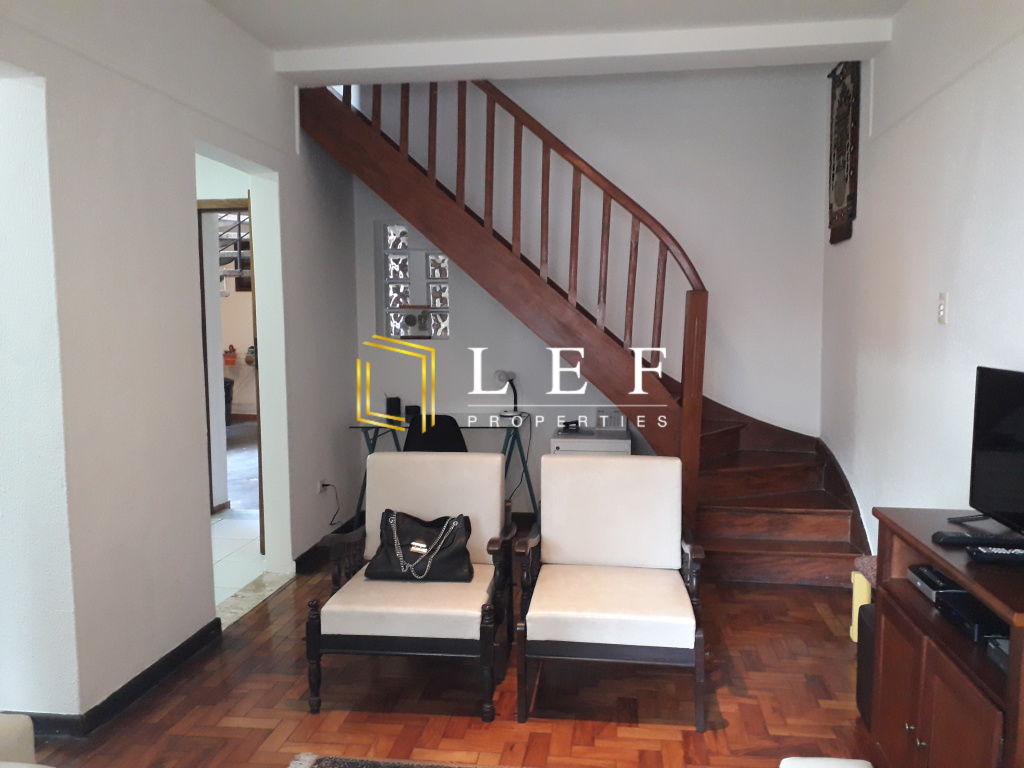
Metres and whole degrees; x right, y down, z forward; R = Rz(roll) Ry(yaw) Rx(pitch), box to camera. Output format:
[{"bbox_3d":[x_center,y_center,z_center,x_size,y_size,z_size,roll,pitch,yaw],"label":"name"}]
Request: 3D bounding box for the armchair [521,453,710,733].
[{"bbox_3d":[0.369,0.738,3.103,0.660,0.840,0.790,0,5,6],"label":"armchair"}]

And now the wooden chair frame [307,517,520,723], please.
[{"bbox_3d":[-0.356,0.835,3.173,0.680,0.640,0.770,0,5,7],"label":"wooden chair frame"}]

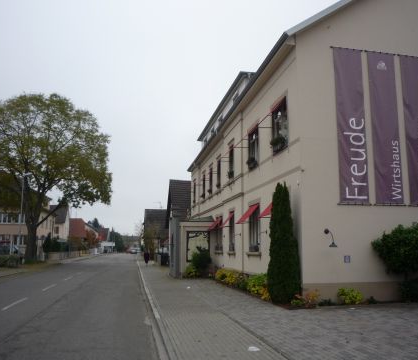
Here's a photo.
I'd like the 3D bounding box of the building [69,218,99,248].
[{"bbox_3d":[-30.368,12.390,96.497,11.000,8.400,11.000,0,-9,0],"label":"building"}]

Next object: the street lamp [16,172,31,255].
[{"bbox_3d":[-16.221,3.455,39.244,0.950,8.050,0.300,1,-9,-10],"label":"street lamp"}]

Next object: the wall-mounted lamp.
[{"bbox_3d":[3.767,1.792,13.648,0.250,0.540,0.560,2,-9,-13],"label":"wall-mounted lamp"}]

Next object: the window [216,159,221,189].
[{"bbox_3d":[0.664,-0.352,27.049,0.200,1.780,1.100,2,-9,-10],"label":"window"}]

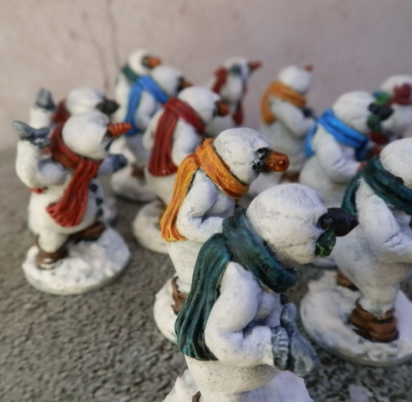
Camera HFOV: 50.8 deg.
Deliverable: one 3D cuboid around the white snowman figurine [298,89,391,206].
[{"bbox_3d":[0.034,-0.008,0.122,0.030,0.045,0.028,2,25,2],"label":"white snowman figurine"}]

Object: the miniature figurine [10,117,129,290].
[{"bbox_3d":[-0.034,-0.002,0.110,0.032,0.043,0.029,6,26,11],"label":"miniature figurine"}]

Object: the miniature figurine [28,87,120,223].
[{"bbox_3d":[-0.040,-0.012,0.130,0.032,0.043,0.029,3,25,5],"label":"miniature figurine"}]

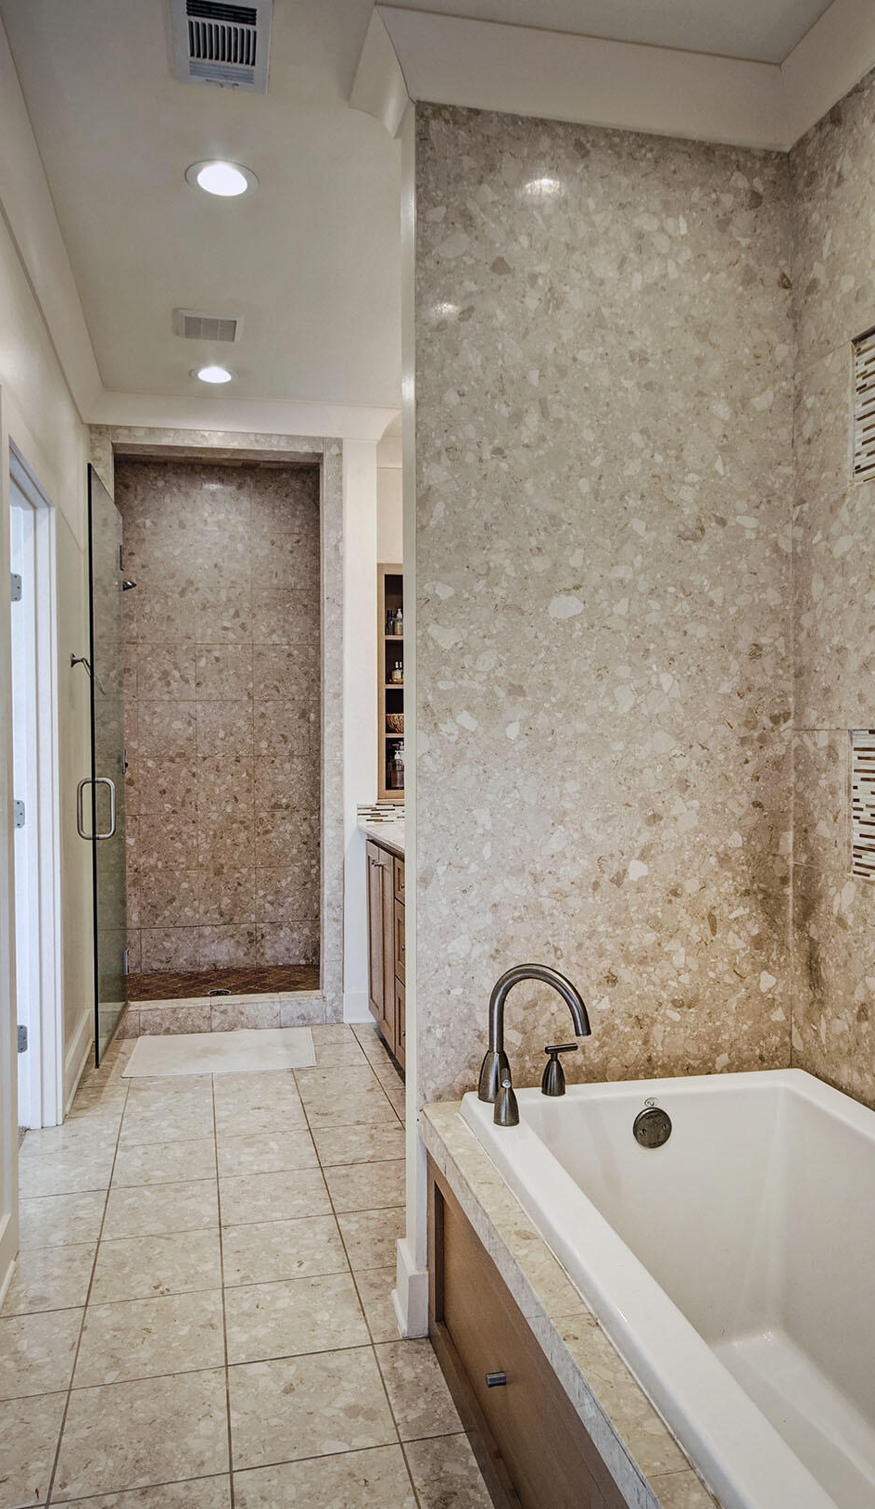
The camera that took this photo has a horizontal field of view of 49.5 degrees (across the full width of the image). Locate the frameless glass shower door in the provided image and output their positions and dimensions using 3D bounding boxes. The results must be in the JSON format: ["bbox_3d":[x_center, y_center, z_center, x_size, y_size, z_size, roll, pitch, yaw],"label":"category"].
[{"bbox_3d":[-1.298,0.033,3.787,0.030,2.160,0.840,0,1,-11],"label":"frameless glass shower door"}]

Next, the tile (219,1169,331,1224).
[{"bbox_3d":[-0.470,1.283,2.743,0.306,0.011,0.298,0,1,-14],"label":"tile"}]

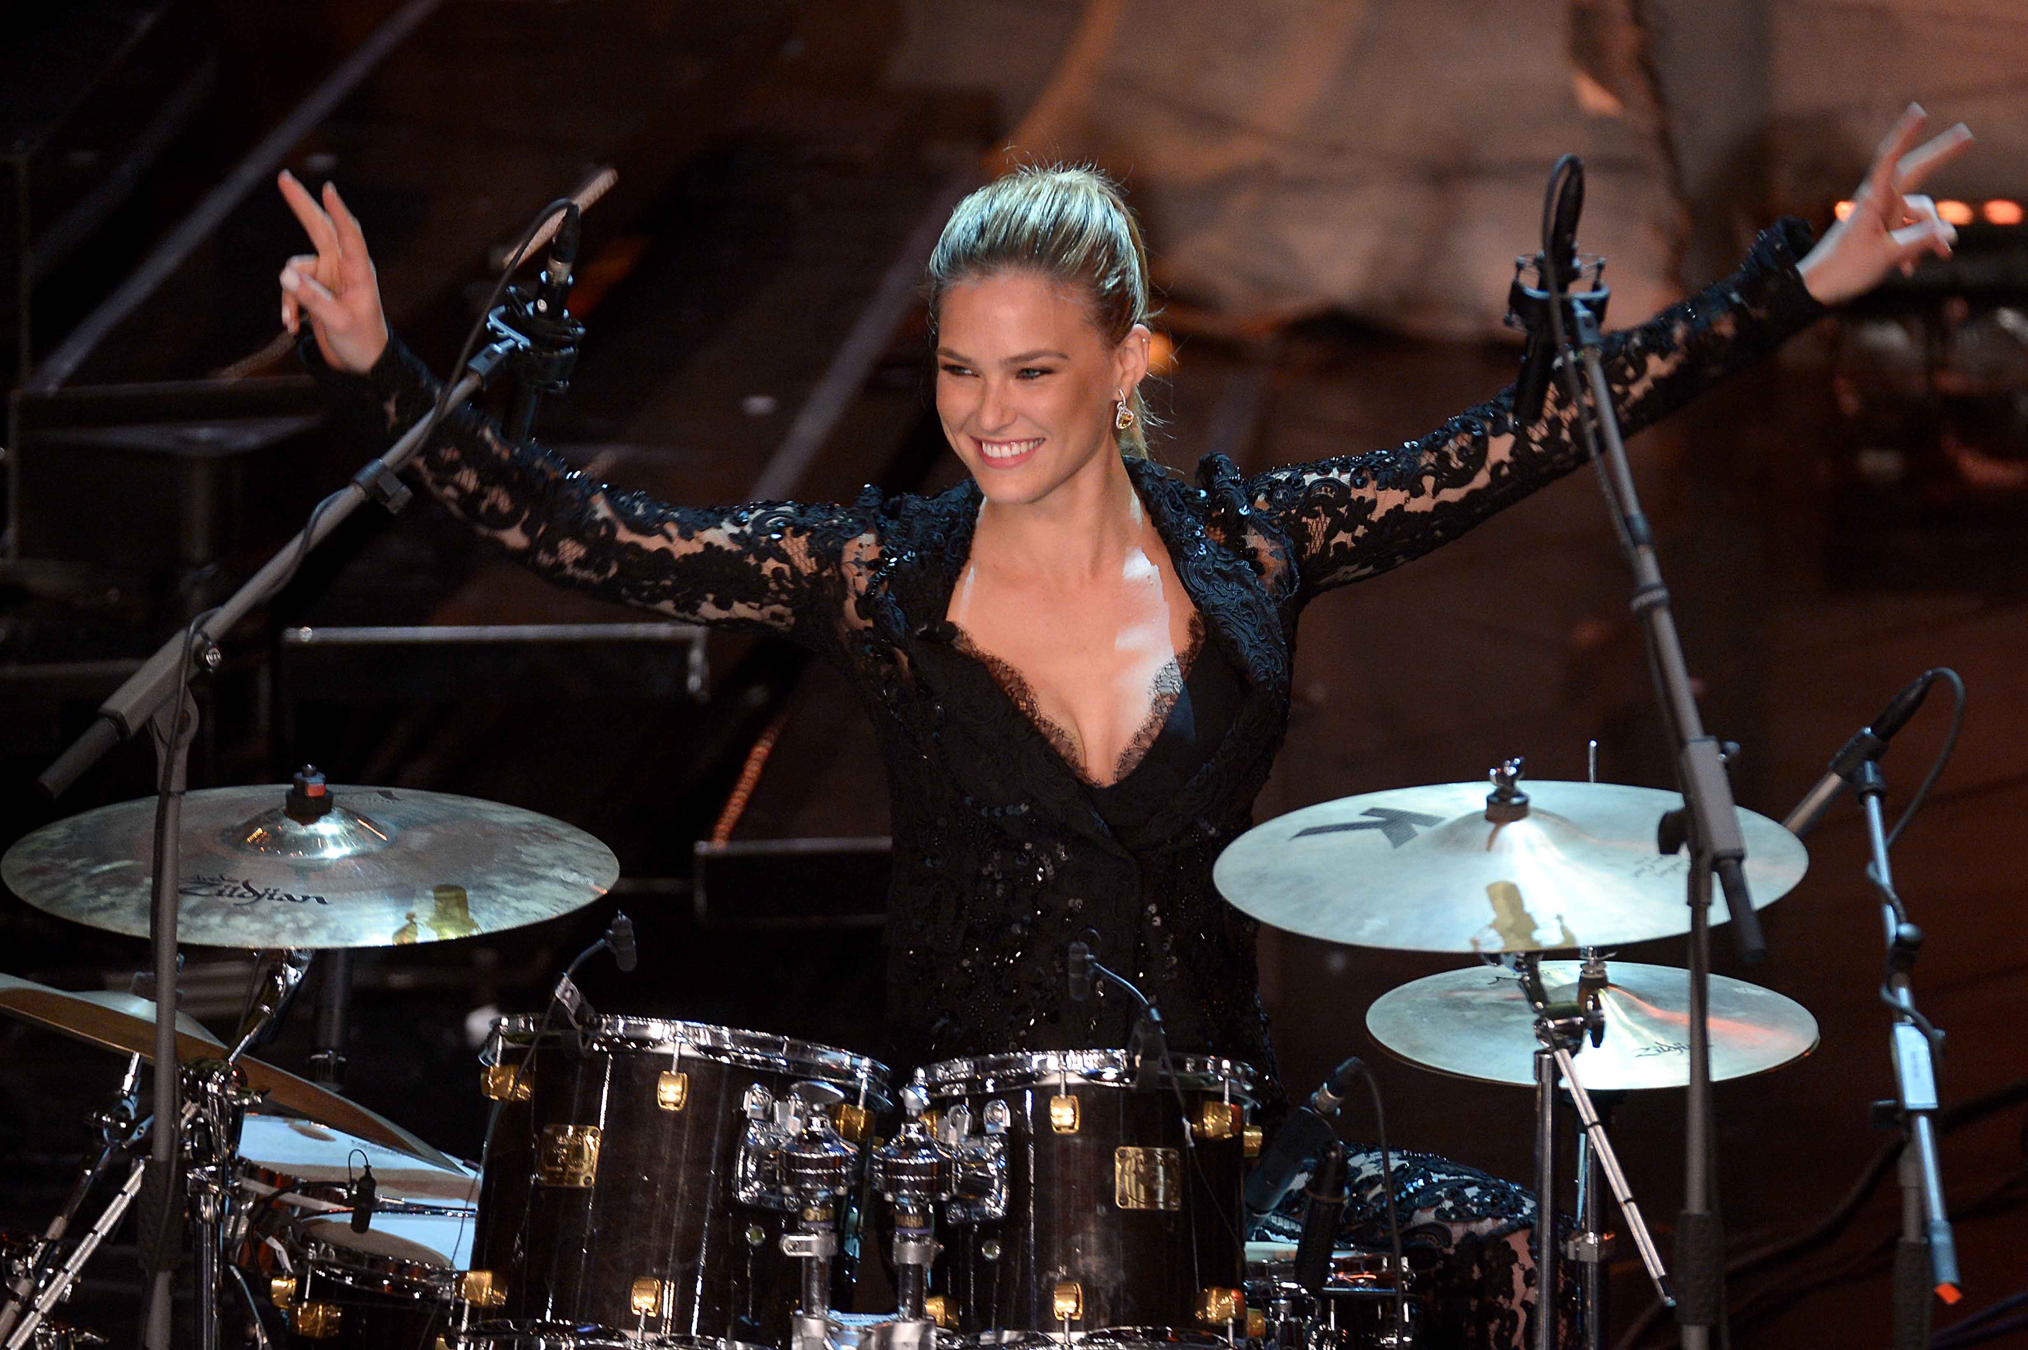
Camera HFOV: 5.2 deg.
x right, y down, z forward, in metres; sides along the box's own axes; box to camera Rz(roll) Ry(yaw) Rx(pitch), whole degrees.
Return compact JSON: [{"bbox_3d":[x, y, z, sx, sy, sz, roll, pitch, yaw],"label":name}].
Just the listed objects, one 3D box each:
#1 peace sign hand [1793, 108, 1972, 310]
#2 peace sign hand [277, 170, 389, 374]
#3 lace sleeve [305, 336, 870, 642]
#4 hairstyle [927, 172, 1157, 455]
[{"bbox_3d":[0.699,-0.372,17.950,0.100,0.180,0.080,19,16,-44],"label":"peace sign hand"},{"bbox_3d":[-0.542,-0.320,17.900,0.090,0.180,0.080,-2,19,39],"label":"peace sign hand"},{"bbox_3d":[-0.340,-0.148,17.950,0.450,0.240,0.200,2,16,6],"label":"lace sleeve"},{"bbox_3d":[0.022,-0.290,18.000,0.180,0.220,0.220,7,18,24],"label":"hairstyle"}]

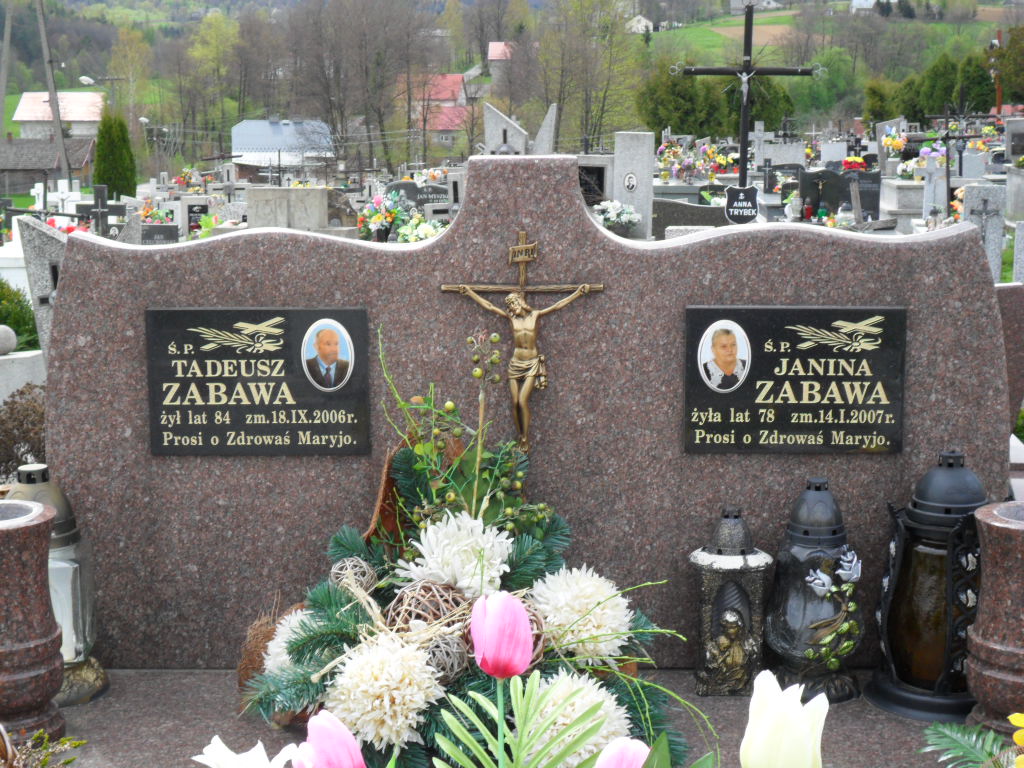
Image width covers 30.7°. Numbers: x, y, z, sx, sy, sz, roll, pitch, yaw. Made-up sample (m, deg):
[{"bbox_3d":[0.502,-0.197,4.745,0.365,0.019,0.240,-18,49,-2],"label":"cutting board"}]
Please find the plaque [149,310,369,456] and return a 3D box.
[{"bbox_3d":[-0.373,-0.003,2.750,0.325,0.218,0.026,0,11,-1],"label":"plaque"}]

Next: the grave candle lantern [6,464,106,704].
[{"bbox_3d":[-0.639,0.262,2.501,0.165,0.304,0.160,0,10,0],"label":"grave candle lantern"}]

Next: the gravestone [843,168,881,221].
[{"bbox_3d":[4.890,-2.630,26.000,0.570,0.710,0.120,0,11,-1],"label":"gravestone"}]

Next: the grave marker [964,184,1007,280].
[{"bbox_3d":[3.926,-1.227,15.500,0.360,0.860,0.120,0,11,-1],"label":"grave marker"}]

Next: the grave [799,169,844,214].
[{"bbox_3d":[4.318,-2.637,26.000,0.600,0.700,0.120,0,11,-1],"label":"grave"}]

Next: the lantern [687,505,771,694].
[{"bbox_3d":[0.296,0.287,2.517,0.113,0.248,0.108,0,10,0],"label":"lantern"}]

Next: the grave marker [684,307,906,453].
[{"bbox_3d":[0.421,-0.005,2.770,0.325,0.218,0.026,0,11,-1],"label":"grave marker"}]

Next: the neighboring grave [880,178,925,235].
[{"bbox_3d":[4.949,-2.251,23.500,0.620,0.720,1.000,0,11,-1],"label":"neighboring grave"}]

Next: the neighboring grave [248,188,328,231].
[{"bbox_3d":[-2.048,-1.601,17.000,0.750,0.410,0.300,0,10,0],"label":"neighboring grave"}]

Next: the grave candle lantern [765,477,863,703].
[{"bbox_3d":[0.407,0.269,2.498,0.128,0.290,0.120,0,10,0],"label":"grave candle lantern"}]

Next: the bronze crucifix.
[{"bbox_3d":[0.014,-0.055,2.505,0.217,0.301,0.040,0,10,0],"label":"bronze crucifix"}]

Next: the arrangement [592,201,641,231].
[{"bbox_3d":[0.813,-1.280,14.500,0.370,0.290,0.330,0,10,0],"label":"arrangement"}]

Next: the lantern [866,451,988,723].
[{"bbox_3d":[0.576,0.251,2.476,0.200,0.334,0.200,0,10,0],"label":"lantern"}]

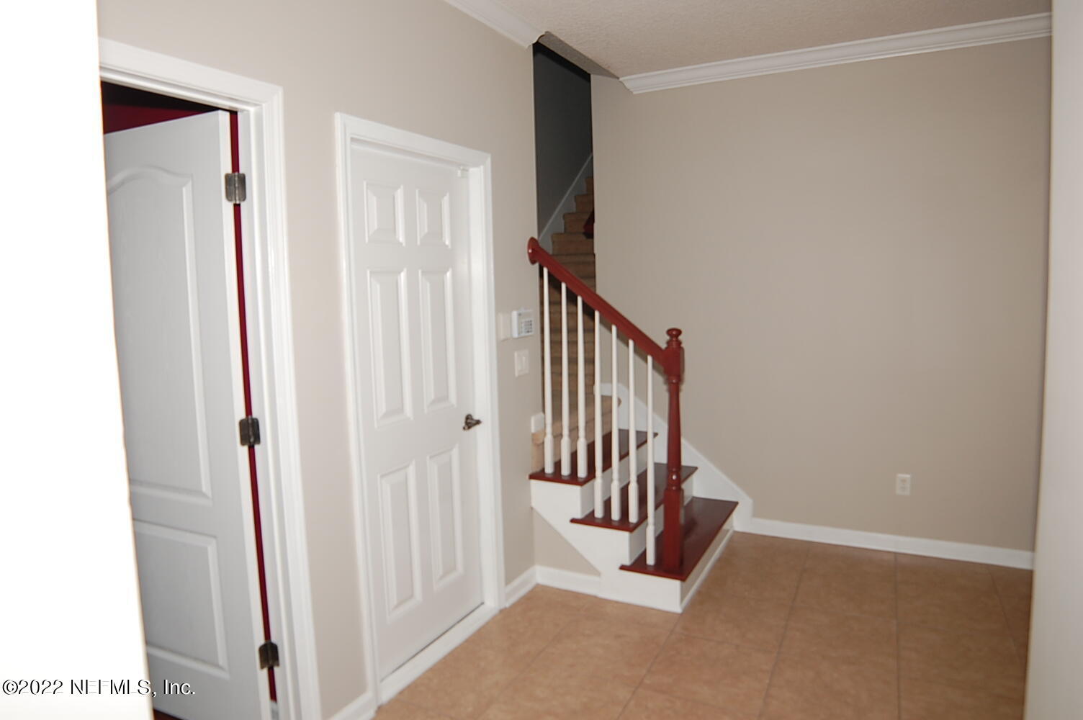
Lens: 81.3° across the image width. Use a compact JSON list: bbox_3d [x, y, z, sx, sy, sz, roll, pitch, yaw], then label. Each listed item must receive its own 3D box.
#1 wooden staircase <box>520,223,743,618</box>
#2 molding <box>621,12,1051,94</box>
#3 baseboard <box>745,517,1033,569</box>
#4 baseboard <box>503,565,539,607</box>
[{"bbox_3d":[0.558,0.231,3.470,0.808,1.773,1.131,2,8,27],"label":"wooden staircase"},{"bbox_3d":[1.443,-1.618,3.408,2.095,0.084,0.084,2,8,24],"label":"molding"},{"bbox_3d":[1.929,1.031,3.591,1.421,0.094,0.016,2,8,24],"label":"baseboard"},{"bbox_3d":[-0.099,1.130,3.171,0.016,0.094,0.296,3,8,32],"label":"baseboard"}]

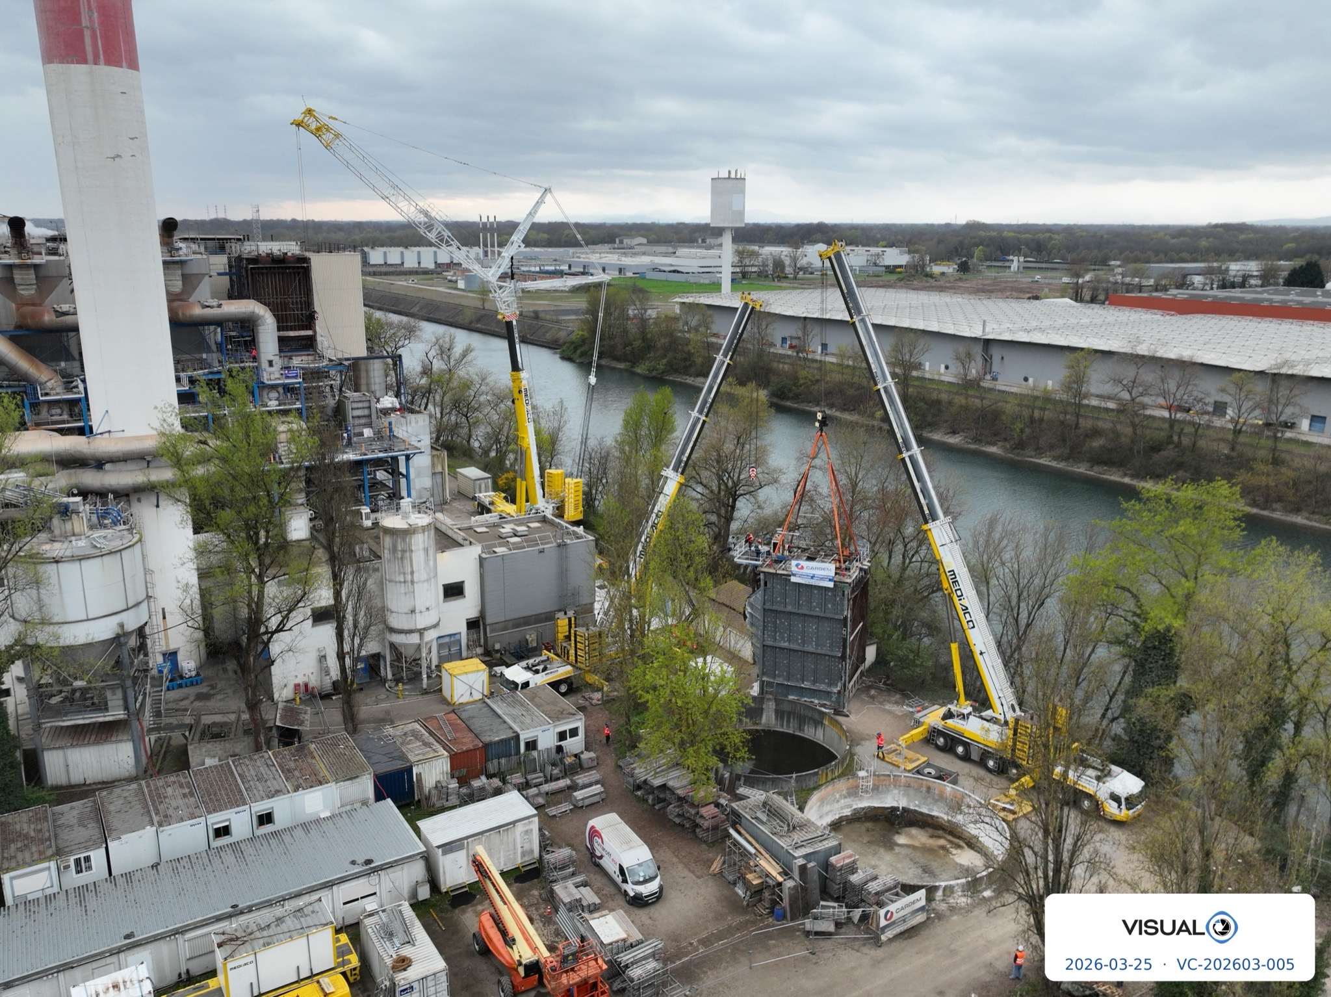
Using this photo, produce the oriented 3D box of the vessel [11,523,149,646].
[{"bbox_3d":[-40.078,5.829,63.079,8.100,5.800,8.100,-10,19,-34],"label":"vessel"}]

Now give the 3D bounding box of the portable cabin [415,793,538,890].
[{"bbox_3d":[-11.155,20.481,55.356,6.200,2.880,2.800,-9,18,-32],"label":"portable cabin"}]

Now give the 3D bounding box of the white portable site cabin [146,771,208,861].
[{"bbox_3d":[-30.971,20.174,58.389,2.440,2.700,6.060,-10,19,-34],"label":"white portable site cabin"}]

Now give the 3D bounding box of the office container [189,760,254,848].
[{"bbox_3d":[-28.836,19.920,59.990,2.440,2.620,6.060,-10,19,-33],"label":"office container"}]

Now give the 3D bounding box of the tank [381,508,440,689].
[{"bbox_3d":[-21.484,8.222,78.077,4.400,15.200,4.400,-10,19,-33],"label":"tank"}]

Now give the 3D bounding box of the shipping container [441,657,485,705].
[{"bbox_3d":[-16.805,15.249,77.280,3.000,2.600,2.100,-11,19,-33],"label":"shipping container"}]

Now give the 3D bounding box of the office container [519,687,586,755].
[{"bbox_3d":[-8.880,17.020,71.369,2.440,2.600,6.060,-11,19,-33],"label":"office container"}]

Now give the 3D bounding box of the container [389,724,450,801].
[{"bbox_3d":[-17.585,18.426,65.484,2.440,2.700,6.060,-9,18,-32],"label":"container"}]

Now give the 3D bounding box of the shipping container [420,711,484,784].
[{"bbox_3d":[-15.423,18.081,66.678,2.440,2.590,6.060,-10,19,-33],"label":"shipping container"}]

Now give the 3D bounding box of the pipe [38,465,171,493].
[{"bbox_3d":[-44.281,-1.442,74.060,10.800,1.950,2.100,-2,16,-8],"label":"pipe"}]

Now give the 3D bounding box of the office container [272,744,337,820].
[{"bbox_3d":[-24.340,19.256,62.090,2.440,2.700,6.060,-10,19,-34],"label":"office container"}]

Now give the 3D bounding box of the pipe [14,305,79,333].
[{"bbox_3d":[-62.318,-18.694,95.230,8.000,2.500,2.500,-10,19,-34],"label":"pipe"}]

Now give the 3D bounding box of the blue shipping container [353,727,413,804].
[{"bbox_3d":[-19.988,18.841,64.744,2.440,2.600,6.060,-11,19,-33],"label":"blue shipping container"}]

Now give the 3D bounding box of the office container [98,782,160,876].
[{"bbox_3d":[-33.713,20.672,58.011,2.440,2.600,6.060,-11,19,-33],"label":"office container"}]

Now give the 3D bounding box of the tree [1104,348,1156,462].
[{"bbox_3d":[83.301,-16.482,164.360,9.500,18.500,9.000,0,16,0],"label":"tree"}]

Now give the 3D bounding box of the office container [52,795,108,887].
[{"bbox_3d":[-35.496,21.033,56.015,2.440,2.620,6.060,-10,19,-33],"label":"office container"}]

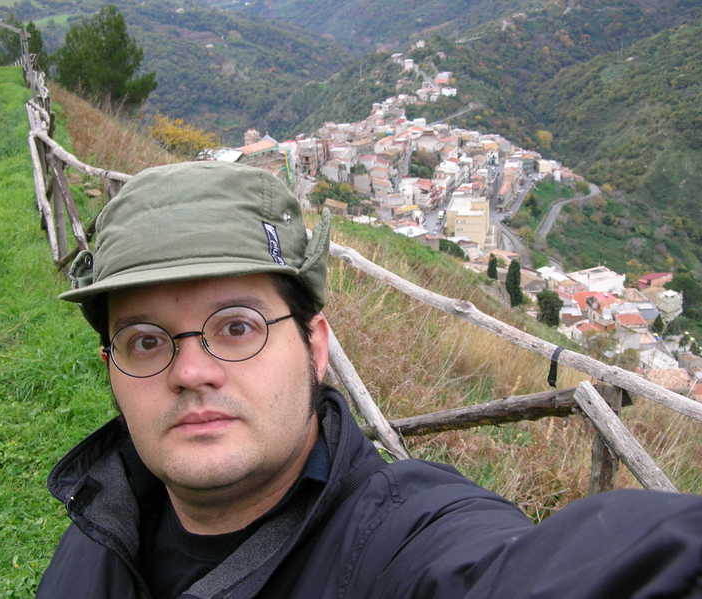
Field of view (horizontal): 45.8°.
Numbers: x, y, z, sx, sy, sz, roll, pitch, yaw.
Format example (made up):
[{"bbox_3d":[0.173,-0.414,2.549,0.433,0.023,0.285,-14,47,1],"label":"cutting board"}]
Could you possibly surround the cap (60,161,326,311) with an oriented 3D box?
[{"bbox_3d":[-0.121,-0.046,0.648,0.200,0.135,0.270,-7,3,8],"label":"cap"}]

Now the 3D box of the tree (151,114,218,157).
[{"bbox_3d":[-7.209,-6.797,36.000,2.900,2.700,2.800,-4,20,-11],"label":"tree"}]

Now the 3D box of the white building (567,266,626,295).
[{"bbox_3d":[79.588,-4.222,271.300,16.300,7.800,10.600,-10,22,-25],"label":"white building"}]

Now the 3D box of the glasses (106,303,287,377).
[{"bbox_3d":[-0.103,0.028,0.634,0.136,0.044,0.142,-9,2,6],"label":"glasses"}]

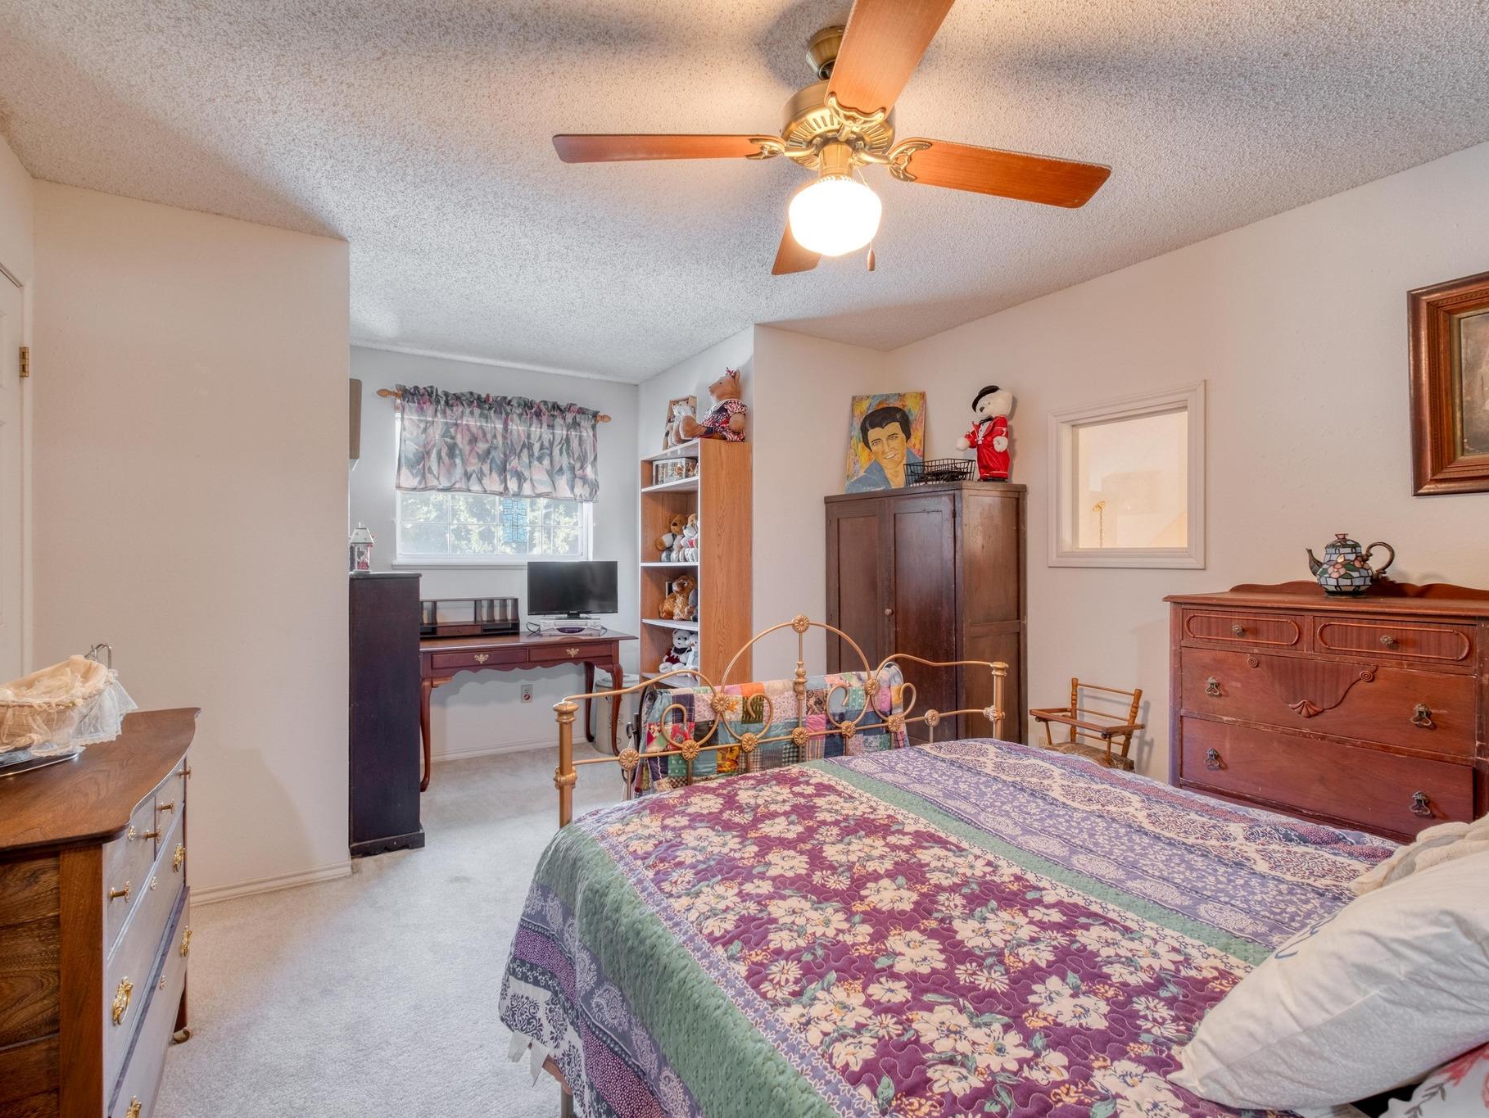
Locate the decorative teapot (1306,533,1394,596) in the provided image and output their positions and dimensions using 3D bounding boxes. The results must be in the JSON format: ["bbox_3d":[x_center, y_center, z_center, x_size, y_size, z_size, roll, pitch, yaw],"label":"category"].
[{"bbox_3d":[1.895,0.028,2.190,0.140,0.195,0.208,0,0,-38],"label":"decorative teapot"}]

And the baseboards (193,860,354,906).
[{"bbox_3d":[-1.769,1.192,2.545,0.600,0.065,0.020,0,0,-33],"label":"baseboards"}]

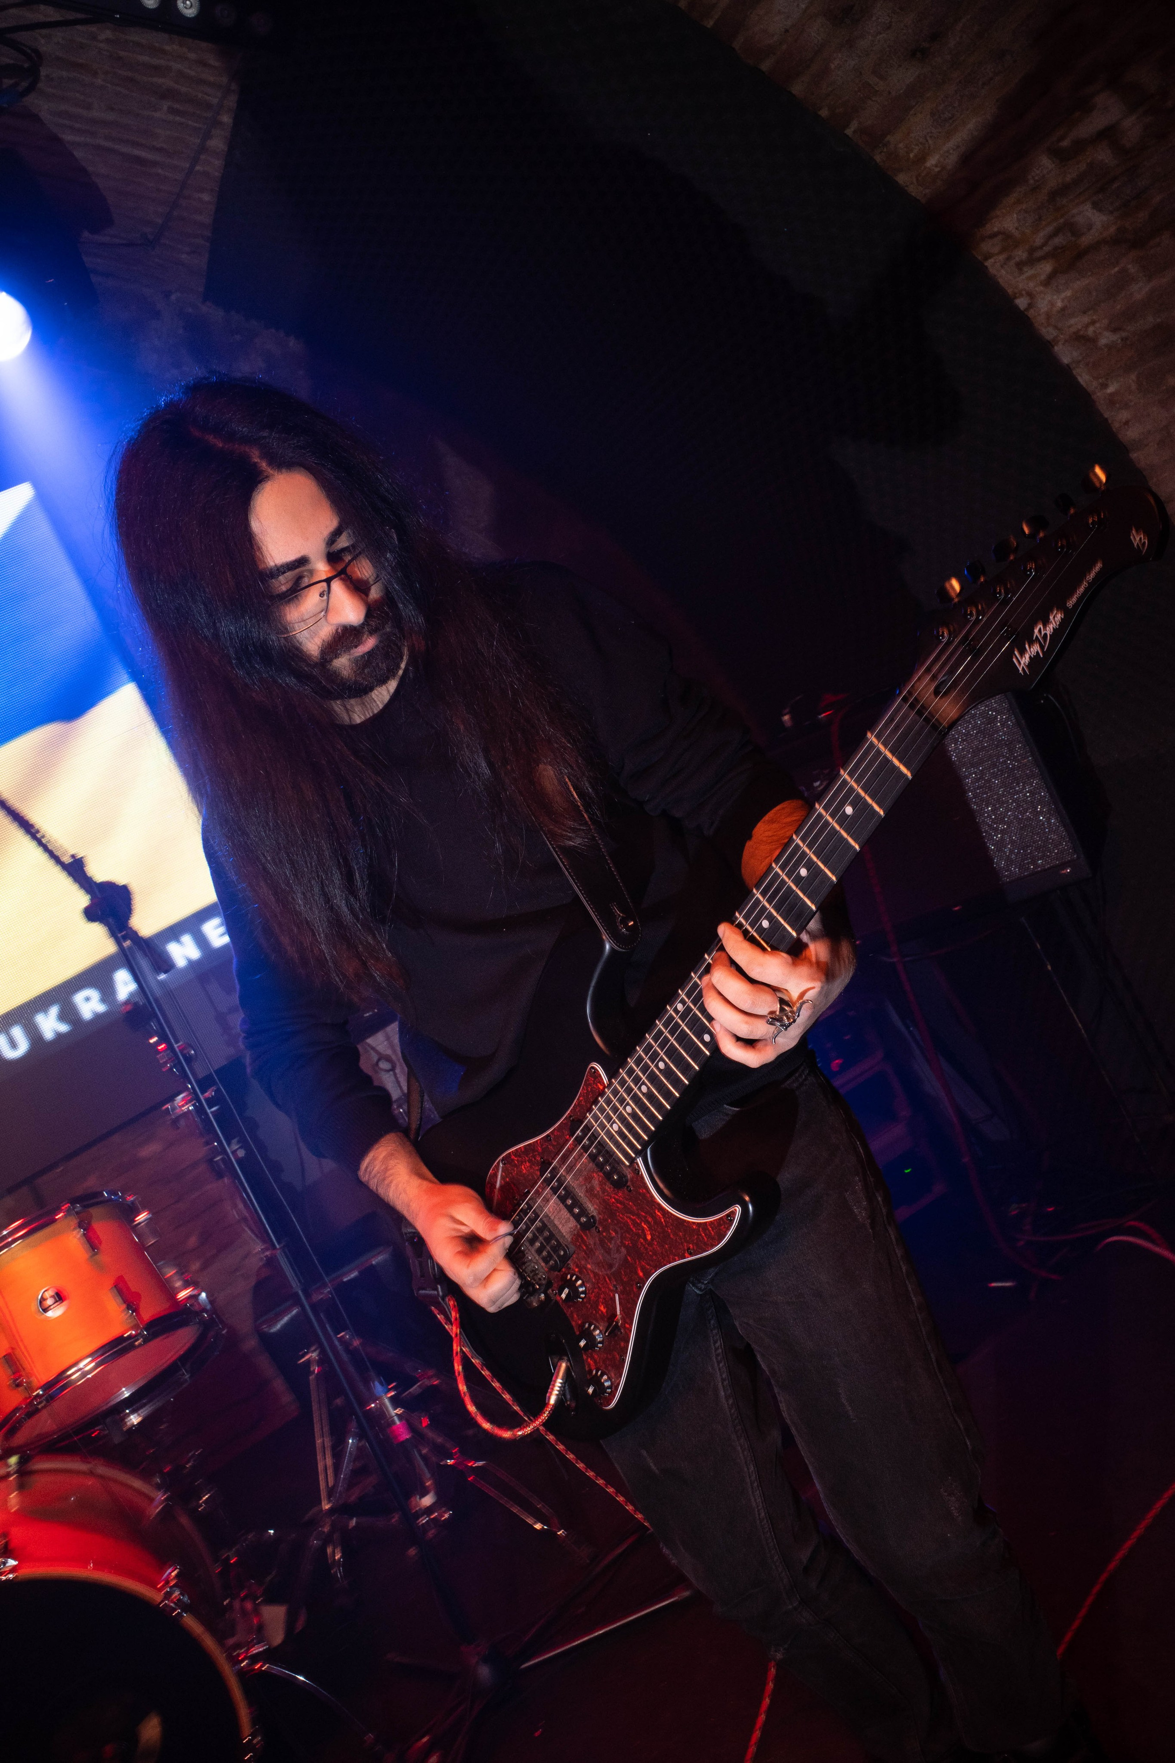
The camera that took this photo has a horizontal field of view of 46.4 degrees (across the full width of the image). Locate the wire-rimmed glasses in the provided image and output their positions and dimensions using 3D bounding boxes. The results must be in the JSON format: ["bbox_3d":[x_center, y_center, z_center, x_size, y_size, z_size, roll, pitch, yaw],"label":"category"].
[{"bbox_3d":[-0.255,-0.283,1.226,0.138,0.045,0.140,-33,45,-25],"label":"wire-rimmed glasses"}]

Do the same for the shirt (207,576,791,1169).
[{"bbox_3d":[-0.075,0.043,1.345,0.630,0.610,0.355,-23,12,23],"label":"shirt"}]

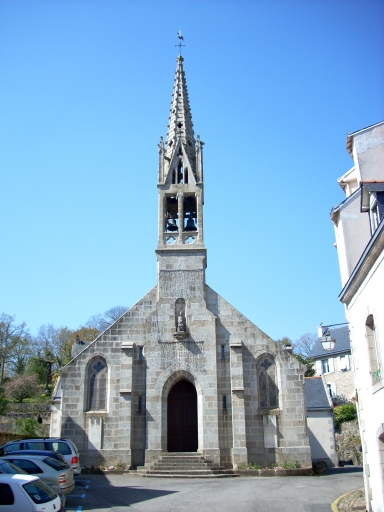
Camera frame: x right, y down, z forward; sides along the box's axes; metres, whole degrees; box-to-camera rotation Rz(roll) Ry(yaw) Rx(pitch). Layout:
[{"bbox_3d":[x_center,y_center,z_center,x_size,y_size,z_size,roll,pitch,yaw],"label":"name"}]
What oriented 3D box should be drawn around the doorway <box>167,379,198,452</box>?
[{"bbox_3d":[-0.446,7.788,26.797,1.527,3.455,0.150,-1,-17,0],"label":"doorway"}]

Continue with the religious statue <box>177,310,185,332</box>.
[{"bbox_3d":[-0.571,3.306,27.549,0.430,1.080,0.360,-1,-17,0],"label":"religious statue"}]

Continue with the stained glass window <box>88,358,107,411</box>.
[{"bbox_3d":[-4.886,6.621,28.226,1.020,2.650,0.200,-1,-17,0],"label":"stained glass window"}]

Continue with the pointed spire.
[{"bbox_3d":[-0.699,-8.719,32.504,1.750,7.400,1.750,-1,-17,0],"label":"pointed spire"}]

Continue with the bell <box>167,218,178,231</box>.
[{"bbox_3d":[-1.045,-1.721,30.353,0.640,0.660,0.640,-1,-17,0],"label":"bell"}]

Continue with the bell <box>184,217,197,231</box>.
[{"bbox_3d":[-0.064,-1.754,30.358,0.680,0.700,0.680,-1,-17,0],"label":"bell"}]

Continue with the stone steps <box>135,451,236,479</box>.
[{"bbox_3d":[-0.212,9.435,24.720,4.600,0.920,2.600,-1,-17,0],"label":"stone steps"}]

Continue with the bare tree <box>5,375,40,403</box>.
[{"bbox_3d":[-15.704,12.290,50.709,3.100,2.500,3.000,-1,-17,0],"label":"bare tree"}]

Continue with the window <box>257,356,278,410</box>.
[{"bbox_3d":[3.928,6.540,28.204,1.050,2.600,0.200,-1,-17,0],"label":"window"}]

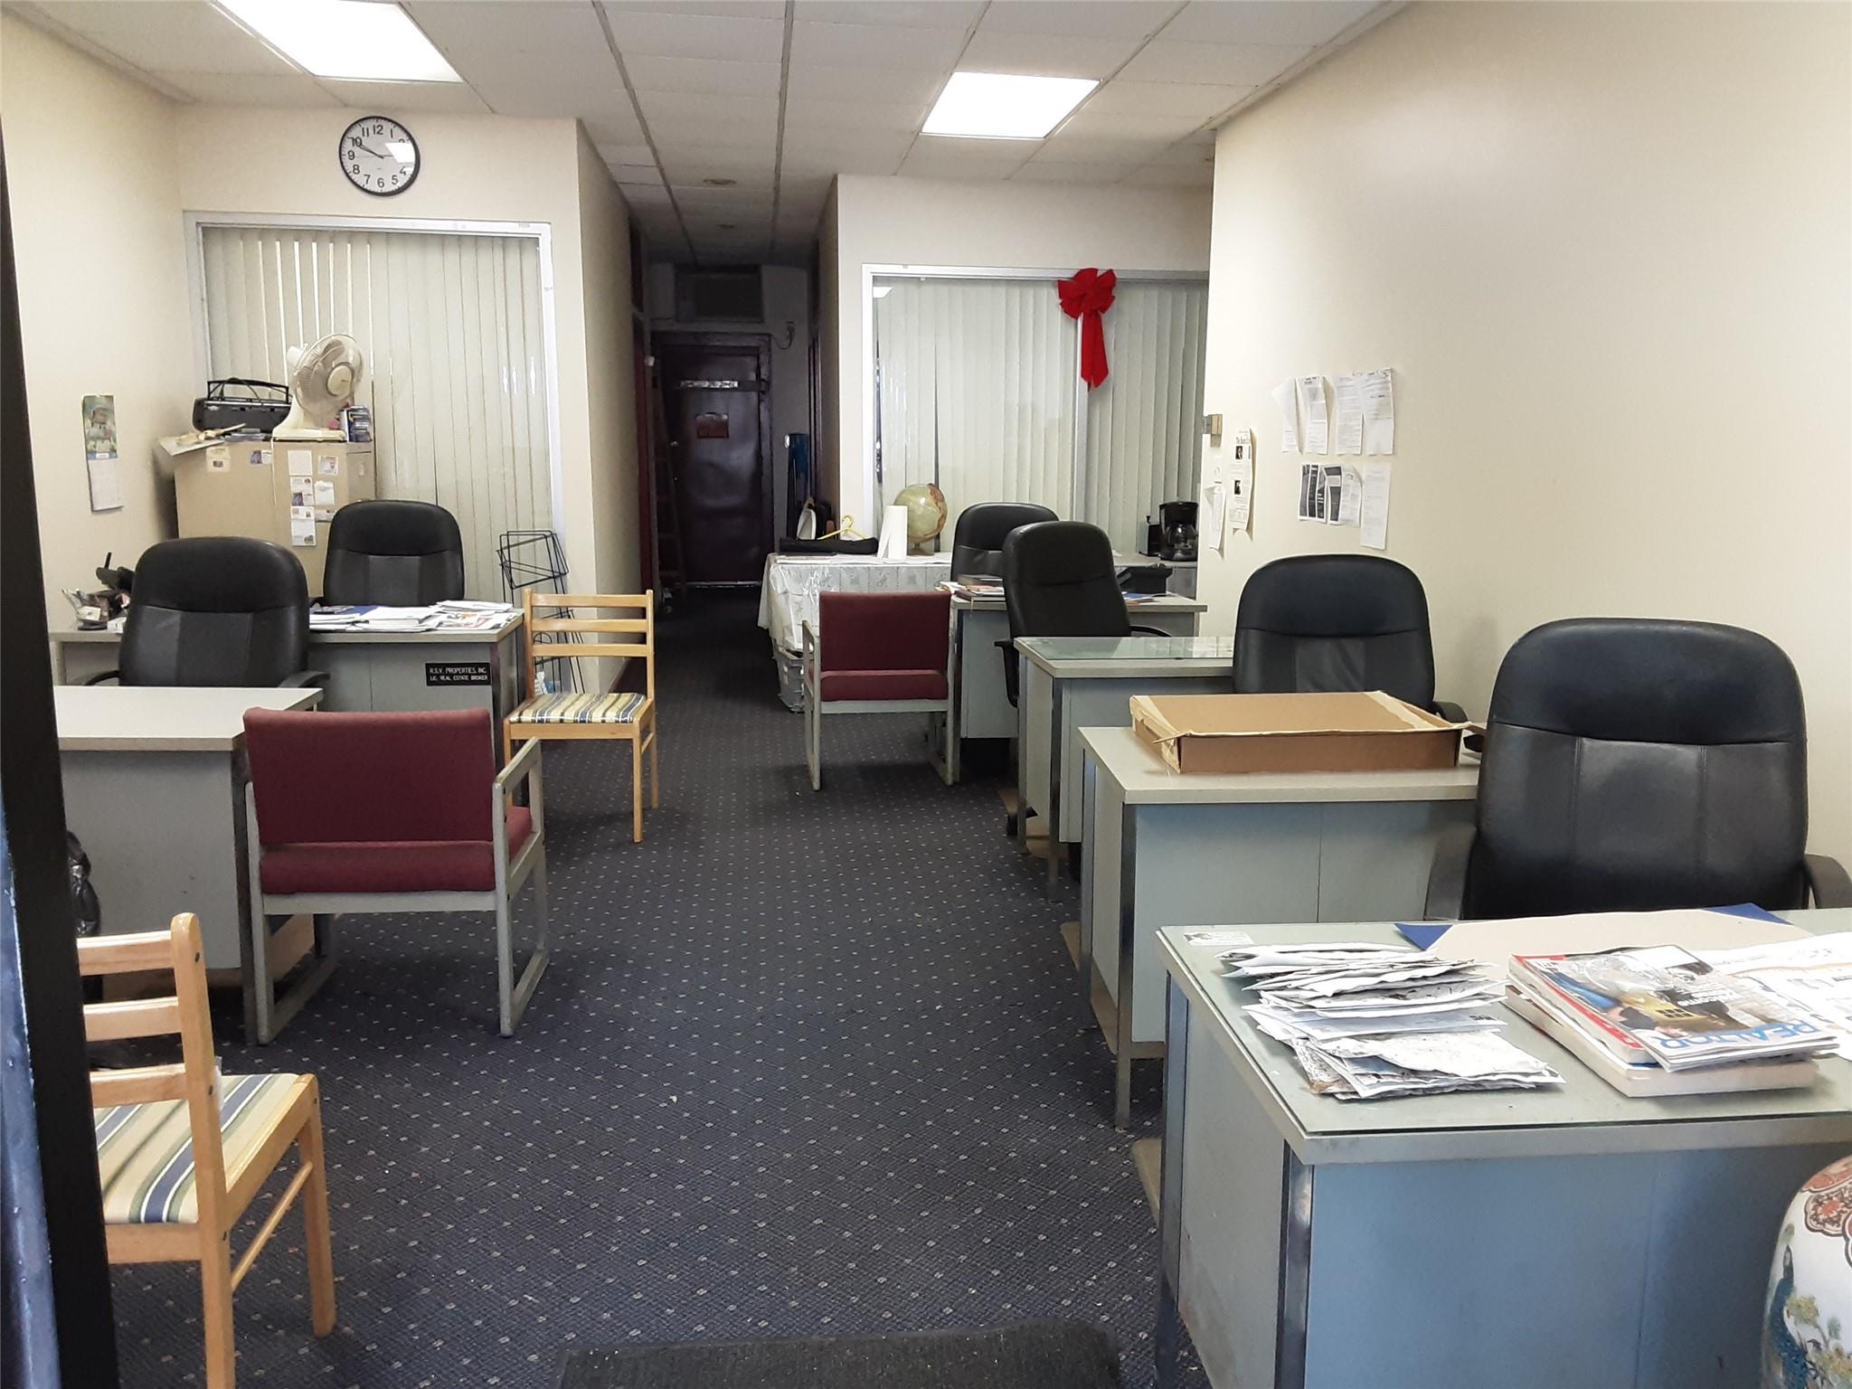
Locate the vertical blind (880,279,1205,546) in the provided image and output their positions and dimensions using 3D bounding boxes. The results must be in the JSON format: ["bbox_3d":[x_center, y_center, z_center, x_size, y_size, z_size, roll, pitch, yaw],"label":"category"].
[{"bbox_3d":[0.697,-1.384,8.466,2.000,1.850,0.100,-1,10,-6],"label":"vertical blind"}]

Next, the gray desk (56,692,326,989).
[{"bbox_3d":[-2.184,0.416,3.767,1.080,0.740,0.650,-1,10,-6],"label":"gray desk"}]

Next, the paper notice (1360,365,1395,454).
[{"bbox_3d":[1.471,-0.916,4.885,0.020,0.280,0.219,0,10,-6],"label":"paper notice"}]

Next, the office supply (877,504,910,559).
[{"bbox_3d":[-0.172,-0.848,7.906,0.150,0.270,0.120,-6,12,-30],"label":"office supply"}]

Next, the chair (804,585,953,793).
[{"bbox_3d":[-0.216,-0.065,6.327,0.600,0.800,0.600,-1,11,-10],"label":"chair"}]

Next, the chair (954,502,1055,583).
[{"bbox_3d":[0.442,-0.312,6.870,0.650,1.075,0.680,0,10,-4],"label":"chair"}]

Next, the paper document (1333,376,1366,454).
[{"bbox_3d":[1.493,-0.986,5.285,0.012,0.278,0.215,-1,10,-6],"label":"paper document"}]

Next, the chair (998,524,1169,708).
[{"bbox_3d":[0.626,-0.055,5.472,0.650,1.075,0.680,-6,12,-33],"label":"chair"}]

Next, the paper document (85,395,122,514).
[{"bbox_3d":[-3.072,-0.901,5.596,0.020,0.421,0.266,0,10,-6],"label":"paper document"}]

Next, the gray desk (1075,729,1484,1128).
[{"bbox_3d":[0.978,0.491,3.452,1.218,0.731,0.660,0,10,-4],"label":"gray desk"}]

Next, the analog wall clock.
[{"bbox_3d":[-2.351,-2.317,6.449,0.325,0.325,0.045,0,10,-6],"label":"analog wall clock"}]

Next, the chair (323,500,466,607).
[{"bbox_3d":[-2.161,-0.200,5.979,0.650,1.120,0.680,-1,10,-8],"label":"chair"}]

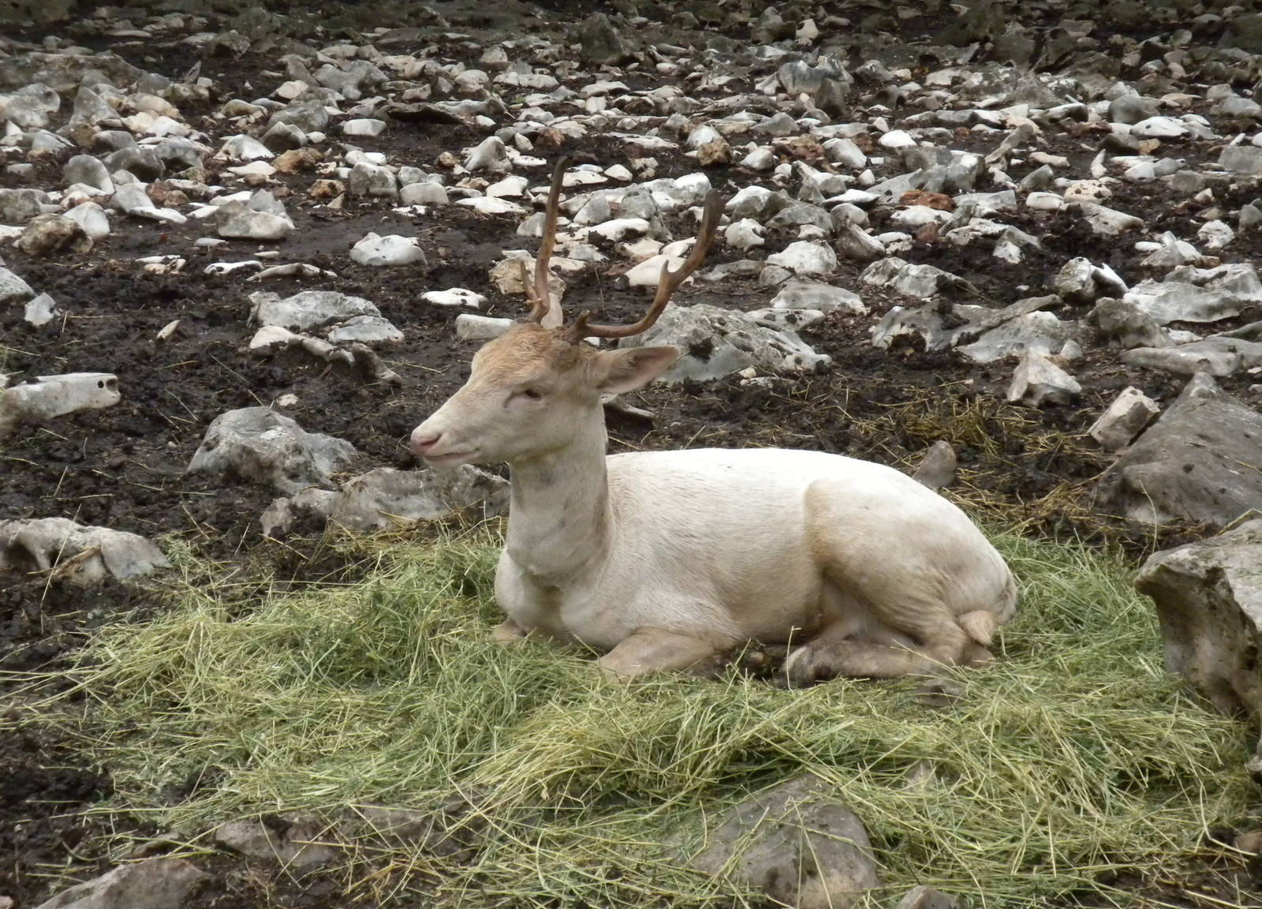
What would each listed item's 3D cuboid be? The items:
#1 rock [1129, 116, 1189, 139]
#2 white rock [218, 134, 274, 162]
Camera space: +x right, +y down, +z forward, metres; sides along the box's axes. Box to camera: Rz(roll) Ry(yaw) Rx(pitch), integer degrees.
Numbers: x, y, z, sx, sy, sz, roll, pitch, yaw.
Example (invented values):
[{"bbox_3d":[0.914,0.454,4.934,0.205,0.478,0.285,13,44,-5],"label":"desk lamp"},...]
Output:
[{"bbox_3d":[2.131,-1.318,10.583,0.241,0.084,0.169,0,14,0],"label":"rock"},{"bbox_3d":[-1.455,-1.157,9.917,0.207,0.093,0.156,0,14,0],"label":"white rock"}]

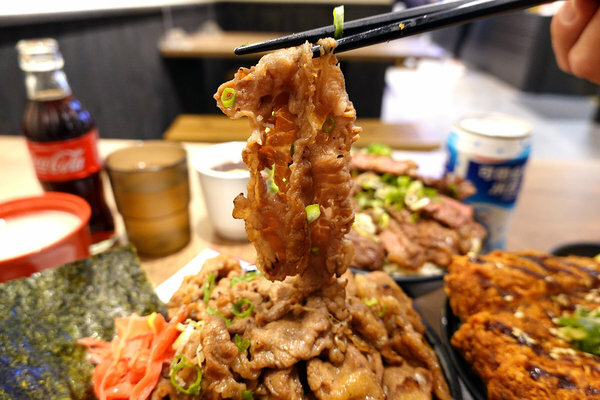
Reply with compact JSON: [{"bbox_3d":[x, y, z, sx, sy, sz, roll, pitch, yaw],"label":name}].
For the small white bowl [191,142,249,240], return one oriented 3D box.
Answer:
[{"bbox_3d":[-0.060,-0.006,0.413,0.095,0.078,0.095,1,27,-1],"label":"small white bowl"}]

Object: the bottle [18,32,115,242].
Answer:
[{"bbox_3d":[-0.221,-0.049,0.376,0.059,0.188,0.059,-5,28,-12],"label":"bottle"}]

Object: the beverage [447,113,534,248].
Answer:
[{"bbox_3d":[0.163,-0.006,0.368,0.066,0.121,0.066,0,27,-4],"label":"beverage"}]

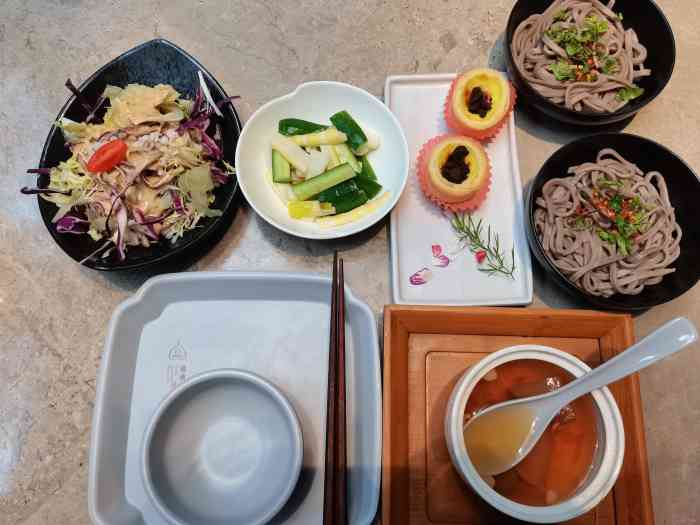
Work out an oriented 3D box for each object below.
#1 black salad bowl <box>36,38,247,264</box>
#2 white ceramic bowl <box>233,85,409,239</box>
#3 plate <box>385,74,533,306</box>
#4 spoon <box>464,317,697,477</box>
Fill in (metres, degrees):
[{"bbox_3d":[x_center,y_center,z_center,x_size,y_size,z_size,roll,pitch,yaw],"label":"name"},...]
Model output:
[{"bbox_3d":[-0.161,-0.079,0.449,0.154,0.072,0.190,1,74,1],"label":"black salad bowl"},{"bbox_3d":[-0.022,-0.078,0.461,0.139,0.048,0.138,0,74,0],"label":"white ceramic bowl"},{"bbox_3d":[0.089,-0.067,0.472,0.116,0.018,0.214,0,74,0],"label":"plate"},{"bbox_3d":[0.145,0.089,0.359,0.165,0.043,0.039,-28,76,-3],"label":"spoon"}]

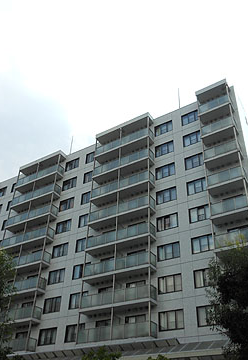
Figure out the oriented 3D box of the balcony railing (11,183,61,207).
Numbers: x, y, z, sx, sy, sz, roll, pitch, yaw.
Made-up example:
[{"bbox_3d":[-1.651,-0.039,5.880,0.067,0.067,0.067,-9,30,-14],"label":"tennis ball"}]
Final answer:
[{"bbox_3d":[-11.321,2.336,44.426,7.418,1.100,1.279,-19,-40,28],"label":"balcony railing"}]

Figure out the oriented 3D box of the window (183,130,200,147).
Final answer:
[{"bbox_3d":[7.005,-4.264,35.172,2.168,1.399,0.150,-19,-40,28],"label":"window"}]

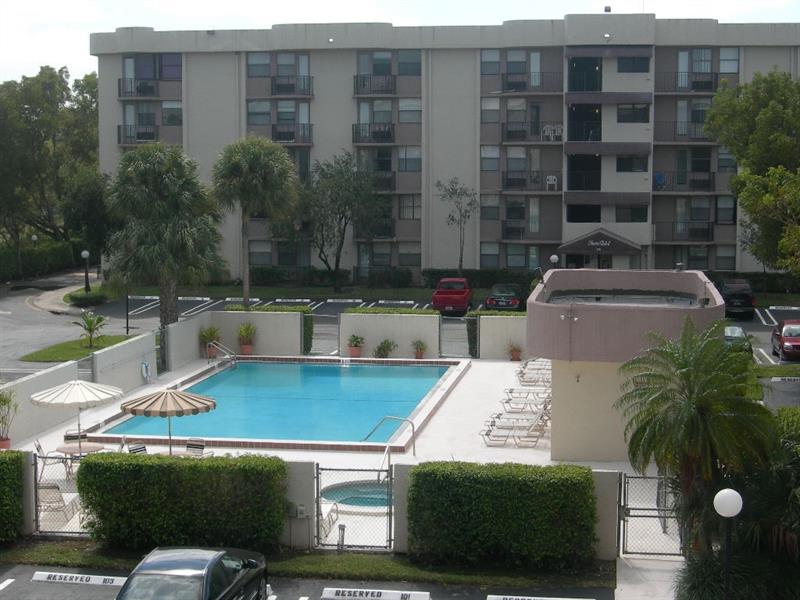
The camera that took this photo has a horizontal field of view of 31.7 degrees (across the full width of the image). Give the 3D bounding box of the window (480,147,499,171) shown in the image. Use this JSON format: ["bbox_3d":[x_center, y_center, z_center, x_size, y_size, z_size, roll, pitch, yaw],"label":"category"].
[{"bbox_3d":[5.077,-7.942,79.170,1.057,1.390,0.150,1,5,9],"label":"window"}]

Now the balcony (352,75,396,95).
[{"bbox_3d":[-1.312,-11.979,79.025,2.459,1.184,1.200,1,6,9],"label":"balcony"}]

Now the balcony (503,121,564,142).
[{"bbox_3d":[7.384,-9.307,78.150,3.300,1.150,1.500,1,5,10],"label":"balcony"}]

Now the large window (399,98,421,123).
[{"bbox_3d":[0.581,-10.768,80.211,1.324,1.376,0.150,1,6,9],"label":"large window"}]

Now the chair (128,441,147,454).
[{"bbox_3d":[-5.993,3.794,32.991,0.580,0.900,0.640,-6,9,-43],"label":"chair"}]

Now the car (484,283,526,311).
[{"bbox_3d":[5.470,-0.221,71.349,1.790,1.420,4.700,1,5,10],"label":"car"}]

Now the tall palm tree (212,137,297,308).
[{"bbox_3d":[-5.435,-2.085,53.035,3.244,8.076,3.244,1,7,9],"label":"tall palm tree"}]

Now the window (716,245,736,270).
[{"bbox_3d":[17.241,-2.237,74.469,1.030,1.349,0.150,1,7,9],"label":"window"}]

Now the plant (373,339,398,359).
[{"bbox_3d":[-0.528,1.766,51.348,0.892,0.728,0.785,1,6,9],"label":"plant"}]

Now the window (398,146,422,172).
[{"bbox_3d":[0.605,-7.989,79.858,1.293,1.436,0.150,1,5,9],"label":"window"}]

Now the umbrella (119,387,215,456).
[{"bbox_3d":[-5.119,3.096,31.289,2.100,2.248,2.100,1,5,8],"label":"umbrella"}]

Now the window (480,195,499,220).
[{"bbox_3d":[5.082,-5.210,79.424,1.060,1.421,0.150,1,5,9],"label":"window"}]

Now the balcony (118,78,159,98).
[{"bbox_3d":[-15.067,-12.154,81.585,2.200,1.190,1.034,1,6,9],"label":"balcony"}]

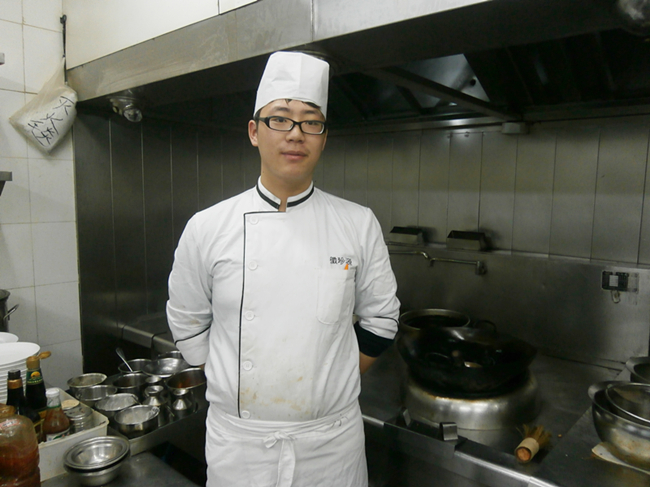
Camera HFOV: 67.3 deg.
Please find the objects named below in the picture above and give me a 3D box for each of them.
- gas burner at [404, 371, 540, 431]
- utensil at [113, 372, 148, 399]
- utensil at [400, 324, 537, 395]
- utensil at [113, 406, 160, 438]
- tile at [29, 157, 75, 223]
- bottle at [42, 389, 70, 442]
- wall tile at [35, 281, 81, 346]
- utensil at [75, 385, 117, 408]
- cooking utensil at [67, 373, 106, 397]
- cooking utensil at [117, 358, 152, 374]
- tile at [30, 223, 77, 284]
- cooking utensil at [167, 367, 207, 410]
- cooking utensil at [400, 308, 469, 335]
[{"bbox_3d":[0.511,0.494,1.713,0.455,0.105,0.455,1,6,0],"label":"gas burner"},{"bbox_3d":[-0.644,0.496,1.634,0.117,0.072,0.117,6,8,41],"label":"utensil"},{"bbox_3d":[0.504,0.411,1.704,0.465,0.165,0.480,1,6,0],"label":"utensil"},{"bbox_3d":[-0.503,0.482,1.314,0.116,0.052,0.116,1,6,0],"label":"utensil"},{"bbox_3d":[-1.304,-0.250,2.343,0.012,0.300,0.200,6,8,41],"label":"tile"},{"bbox_3d":[-0.673,0.459,1.220,0.066,0.190,0.066,-4,8,-38],"label":"bottle"},{"bbox_3d":[-1.313,0.346,2.409,0.010,0.300,0.200,6,8,40],"label":"wall tile"},{"bbox_3d":[-0.733,0.509,1.573,0.123,0.058,0.123,6,8,41],"label":"utensil"},{"bbox_3d":[-0.812,0.497,1.676,0.123,0.058,0.123,6,8,41],"label":"cooking utensil"},{"bbox_3d":[-0.687,0.479,1.775,0.120,0.070,0.120,6,8,41],"label":"cooking utensil"},{"bbox_3d":[-1.309,0.046,2.376,0.010,0.300,0.200,6,8,40],"label":"tile"},{"bbox_3d":[-0.458,0.492,1.627,0.140,0.085,0.140,6,8,41],"label":"cooking utensil"},{"bbox_3d":[0.483,0.407,2.159,0.305,0.160,0.305,6,8,40],"label":"cooking utensil"}]

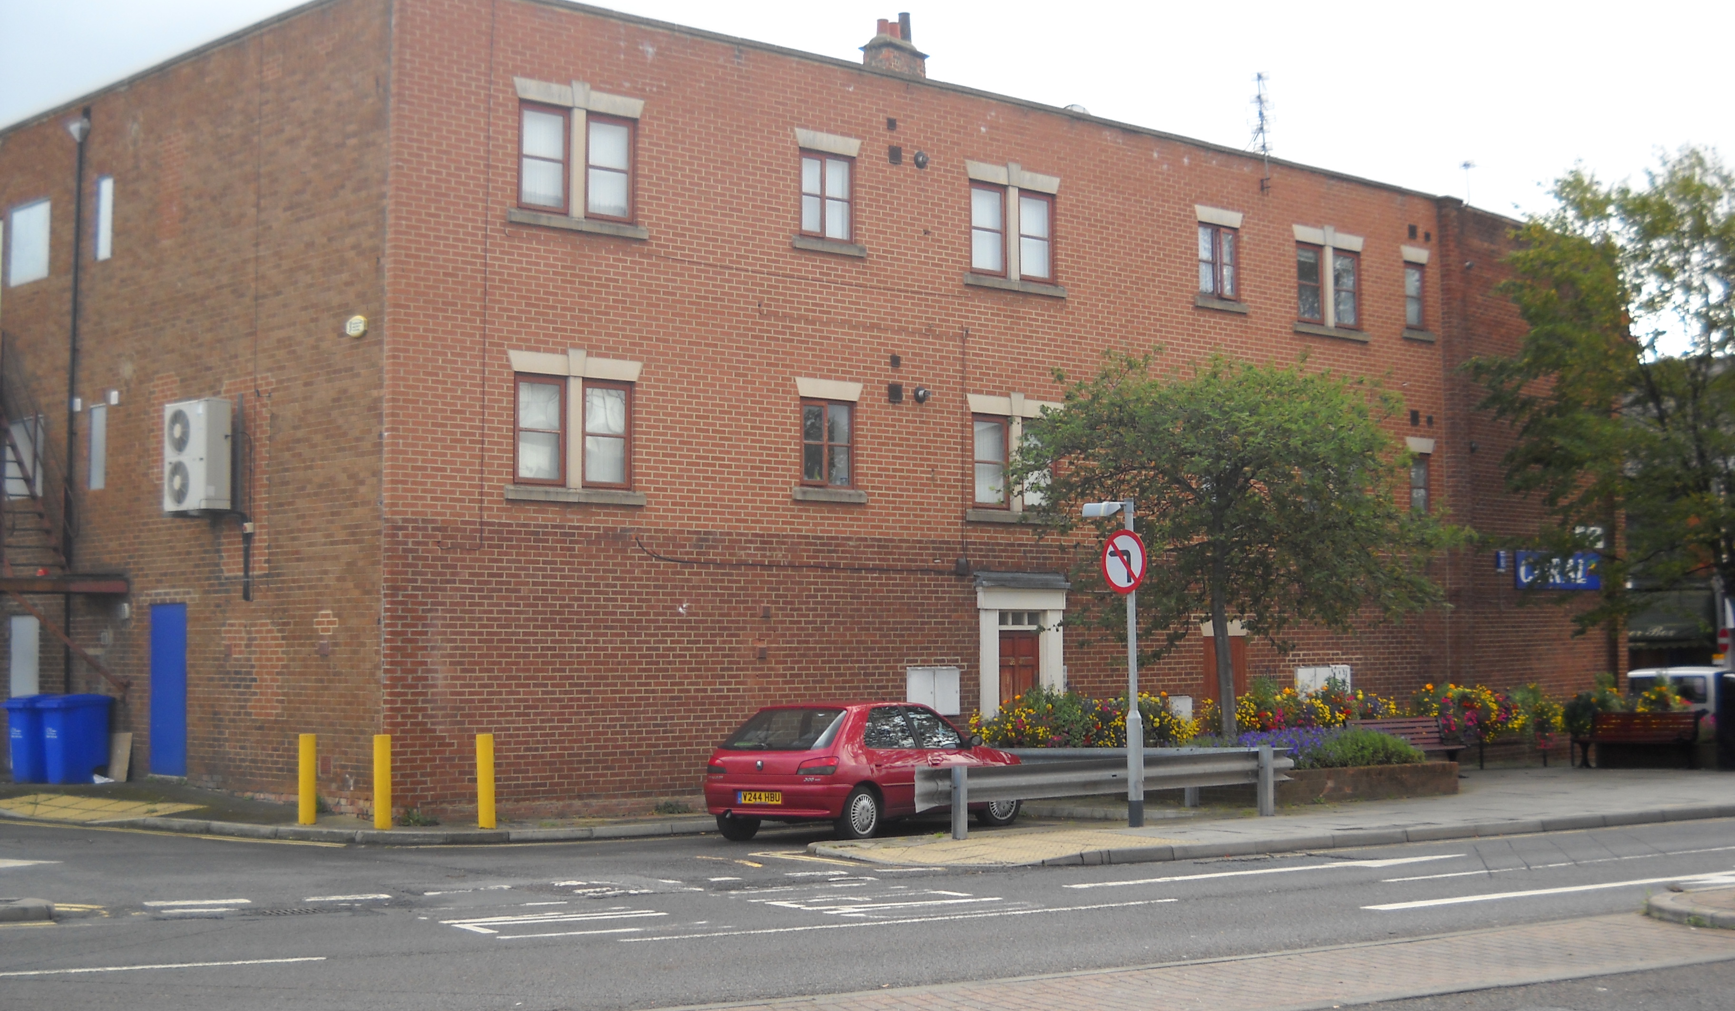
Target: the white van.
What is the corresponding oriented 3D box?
[{"bbox_3d":[15.134,3.953,42.446,4.400,1.780,1.750,-2,-4,28],"label":"white van"}]

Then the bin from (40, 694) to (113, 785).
[{"bbox_3d":[-9.163,2.689,26.253,0.720,1.060,0.580,3,-5,-44],"label":"bin"}]

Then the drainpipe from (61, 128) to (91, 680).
[{"bbox_3d":[-9.830,-0.830,27.900,0.200,8.100,0.270,4,-5,-44],"label":"drainpipe"}]

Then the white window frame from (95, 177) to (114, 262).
[{"bbox_3d":[-9.384,-3.519,27.750,0.100,1.040,0.460,3,-5,-43],"label":"white window frame"}]

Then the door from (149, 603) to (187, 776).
[{"bbox_3d":[-7.961,2.100,25.705,0.080,1.960,0.850,3,-5,-44],"label":"door"}]

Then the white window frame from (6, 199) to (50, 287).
[{"bbox_3d":[-10.729,-3.337,28.888,0.120,1.040,1.200,3,-5,-44],"label":"white window frame"}]

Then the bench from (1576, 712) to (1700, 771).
[{"bbox_3d":[10.954,3.361,32.160,0.620,0.810,1.720,3,-5,-44],"label":"bench"}]

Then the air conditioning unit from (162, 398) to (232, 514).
[{"bbox_3d":[-7.309,-0.511,24.671,0.330,1.200,0.940,3,-5,-44],"label":"air conditioning unit"}]

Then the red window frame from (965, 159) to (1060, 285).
[{"bbox_3d":[1.829,-3.585,28.777,1.620,1.380,0.130,3,-5,-41],"label":"red window frame"}]

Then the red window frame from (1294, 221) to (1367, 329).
[{"bbox_3d":[6.724,-3.315,32.814,1.620,1.450,0.160,3,-5,-41],"label":"red window frame"}]

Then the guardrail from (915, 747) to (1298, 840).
[{"bbox_3d":[2.249,2.641,20.800,3.918,0.670,0.220,1,-4,-22],"label":"guardrail"}]

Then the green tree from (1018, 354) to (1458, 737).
[{"bbox_3d":[4.143,0.509,25.300,4.700,4.400,4.400,0,-4,0],"label":"green tree"}]

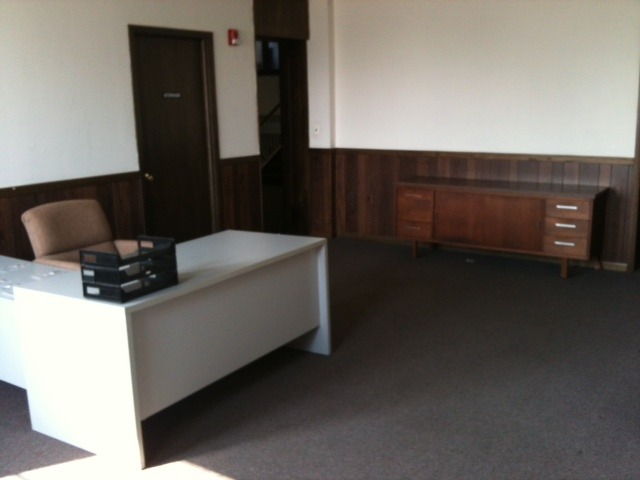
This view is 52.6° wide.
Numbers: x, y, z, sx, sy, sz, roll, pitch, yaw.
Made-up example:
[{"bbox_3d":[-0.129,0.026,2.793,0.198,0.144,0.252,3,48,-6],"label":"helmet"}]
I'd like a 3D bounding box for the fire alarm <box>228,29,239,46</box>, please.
[{"bbox_3d":[-0.845,-1.997,6.376,0.050,0.145,0.100,7,15,36],"label":"fire alarm"}]

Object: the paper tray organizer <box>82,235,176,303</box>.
[{"bbox_3d":[-0.852,0.124,2.916,0.233,0.213,0.340,6,14,30],"label":"paper tray organizer"}]

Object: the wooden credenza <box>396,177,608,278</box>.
[{"bbox_3d":[1.642,-0.144,6.082,1.865,0.728,0.463,7,15,37],"label":"wooden credenza"}]

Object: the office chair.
[{"bbox_3d":[-1.644,0.196,4.710,0.680,0.830,0.660,6,14,32],"label":"office chair"}]

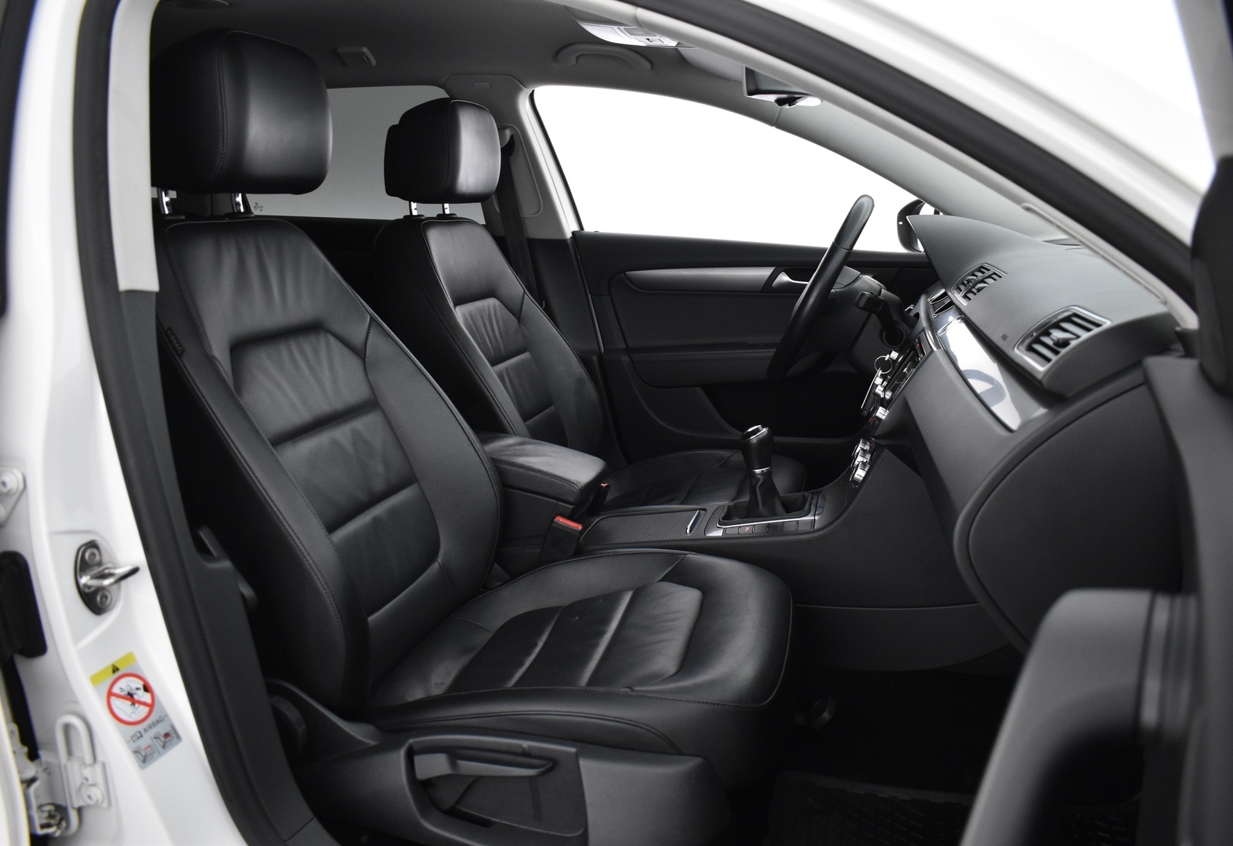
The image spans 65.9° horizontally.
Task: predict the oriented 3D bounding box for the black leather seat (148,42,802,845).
[{"bbox_3d":[-0.206,-0.005,1.266,0.880,0.980,0.540,3,13,14],"label":"black leather seat"}]

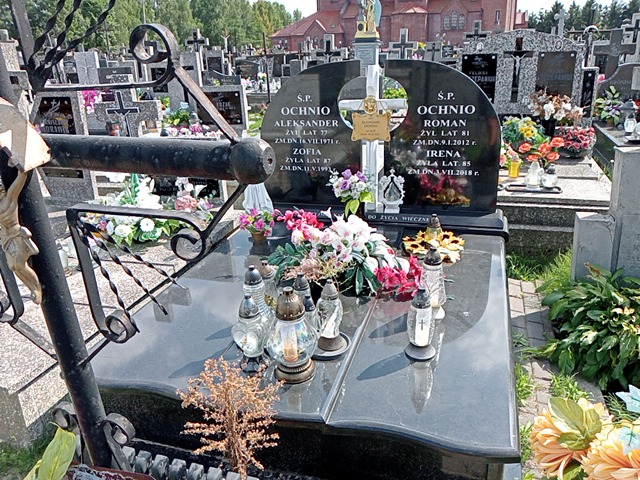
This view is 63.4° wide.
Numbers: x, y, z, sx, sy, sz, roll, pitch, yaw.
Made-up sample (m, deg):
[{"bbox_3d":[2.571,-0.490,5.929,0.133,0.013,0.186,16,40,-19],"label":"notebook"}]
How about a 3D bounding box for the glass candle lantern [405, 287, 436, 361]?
[{"bbox_3d":[0.389,0.310,1.984,0.121,0.272,0.121,4,23,17],"label":"glass candle lantern"}]

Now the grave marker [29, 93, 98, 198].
[{"bbox_3d":[-1.974,-0.720,3.958,0.496,0.827,0.080,4,22,17],"label":"grave marker"}]

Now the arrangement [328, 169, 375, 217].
[{"bbox_3d":[0.202,-0.299,3.274,0.292,0.311,0.220,4,22,17],"label":"arrangement"}]

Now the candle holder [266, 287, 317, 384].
[{"bbox_3d":[-0.099,0.333,1.887,0.186,0.345,0.186,-2,22,1],"label":"candle holder"}]

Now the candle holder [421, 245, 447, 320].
[{"bbox_3d":[0.498,0.179,2.221,0.108,0.323,0.108,4,22,17],"label":"candle holder"}]

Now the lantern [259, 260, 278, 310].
[{"bbox_3d":[-0.226,0.227,2.256,0.103,0.281,0.103,4,23,17],"label":"lantern"}]

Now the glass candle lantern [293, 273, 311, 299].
[{"bbox_3d":[-0.080,0.263,2.152,0.095,0.270,0.095,4,22,17],"label":"glass candle lantern"}]

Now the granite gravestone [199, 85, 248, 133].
[{"bbox_3d":[-1.211,-1.588,6.300,0.660,0.620,0.130,4,23,17],"label":"granite gravestone"}]

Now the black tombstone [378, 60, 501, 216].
[{"bbox_3d":[0.707,-0.582,2.971,0.666,0.886,0.083,4,23,17],"label":"black tombstone"}]

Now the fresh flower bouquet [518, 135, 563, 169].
[{"bbox_3d":[2.011,-0.797,4.701,0.370,0.314,0.300,4,22,17],"label":"fresh flower bouquet"}]

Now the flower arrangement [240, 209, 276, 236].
[{"bbox_3d":[-0.373,-0.096,3.177,0.195,0.198,0.180,4,22,17],"label":"flower arrangement"}]

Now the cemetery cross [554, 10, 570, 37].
[{"bbox_3d":[6.558,-5.868,14.000,0.430,0.850,0.130,4,23,17],"label":"cemetery cross"}]

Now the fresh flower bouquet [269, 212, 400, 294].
[{"bbox_3d":[0.079,0.064,2.504,0.627,0.372,0.450,4,23,17],"label":"fresh flower bouquet"}]

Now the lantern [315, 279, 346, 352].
[{"bbox_3d":[0.046,0.287,2.015,0.118,0.295,0.118,-2,21,1],"label":"lantern"}]

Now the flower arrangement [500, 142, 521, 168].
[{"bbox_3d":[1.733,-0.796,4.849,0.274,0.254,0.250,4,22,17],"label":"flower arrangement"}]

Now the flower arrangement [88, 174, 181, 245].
[{"bbox_3d":[-1.185,-0.202,3.315,0.520,0.410,0.400,4,22,17],"label":"flower arrangement"}]

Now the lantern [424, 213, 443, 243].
[{"bbox_3d":[0.653,-0.057,2.963,0.098,0.197,0.098,4,22,17],"label":"lantern"}]

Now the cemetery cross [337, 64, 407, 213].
[{"bbox_3d":[0.312,-0.579,3.036,0.382,0.847,0.088,4,23,17],"label":"cemetery cross"}]

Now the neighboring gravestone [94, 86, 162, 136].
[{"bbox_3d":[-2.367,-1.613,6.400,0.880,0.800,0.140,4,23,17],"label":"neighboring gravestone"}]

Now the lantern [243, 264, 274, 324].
[{"bbox_3d":[-0.241,0.273,2.053,0.127,0.348,0.127,4,23,17],"label":"lantern"}]

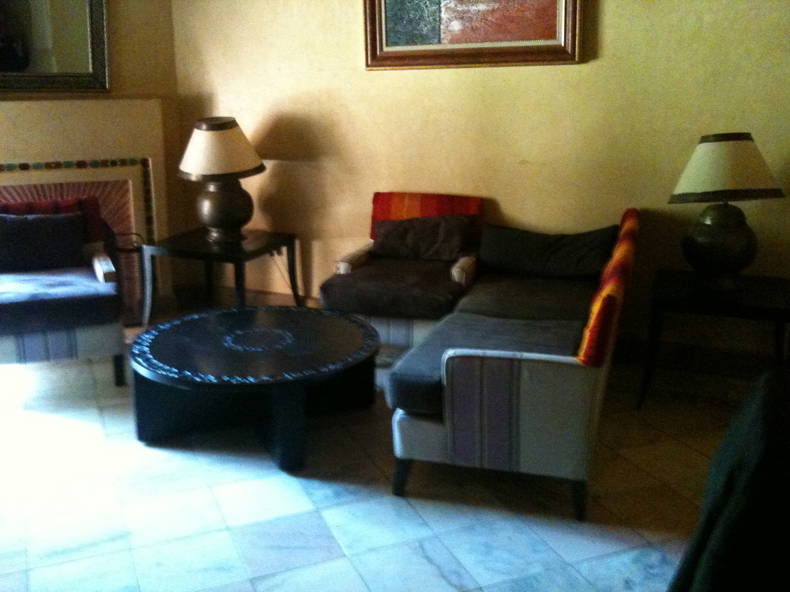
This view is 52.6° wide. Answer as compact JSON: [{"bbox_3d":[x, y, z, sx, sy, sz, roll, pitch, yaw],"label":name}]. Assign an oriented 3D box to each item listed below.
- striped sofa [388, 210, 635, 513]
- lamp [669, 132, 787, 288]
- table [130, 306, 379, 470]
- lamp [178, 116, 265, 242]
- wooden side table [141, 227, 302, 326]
[{"bbox_3d":[0.609,0.134,3.508,0.760,0.797,1.835,5,16,16],"label":"striped sofa"},{"bbox_3d":[1.513,-0.384,3.669,0.496,0.716,0.496,0,15,0],"label":"lamp"},{"bbox_3d":[-0.582,0.368,3.452,1.032,0.372,1.032,0,15,0],"label":"table"},{"bbox_3d":[-1.045,-0.703,4.809,0.505,0.735,0.505,0,15,0],"label":"lamp"},{"bbox_3d":[-1.046,-0.108,4.970,0.682,0.499,0.698,6,16,22],"label":"wooden side table"}]

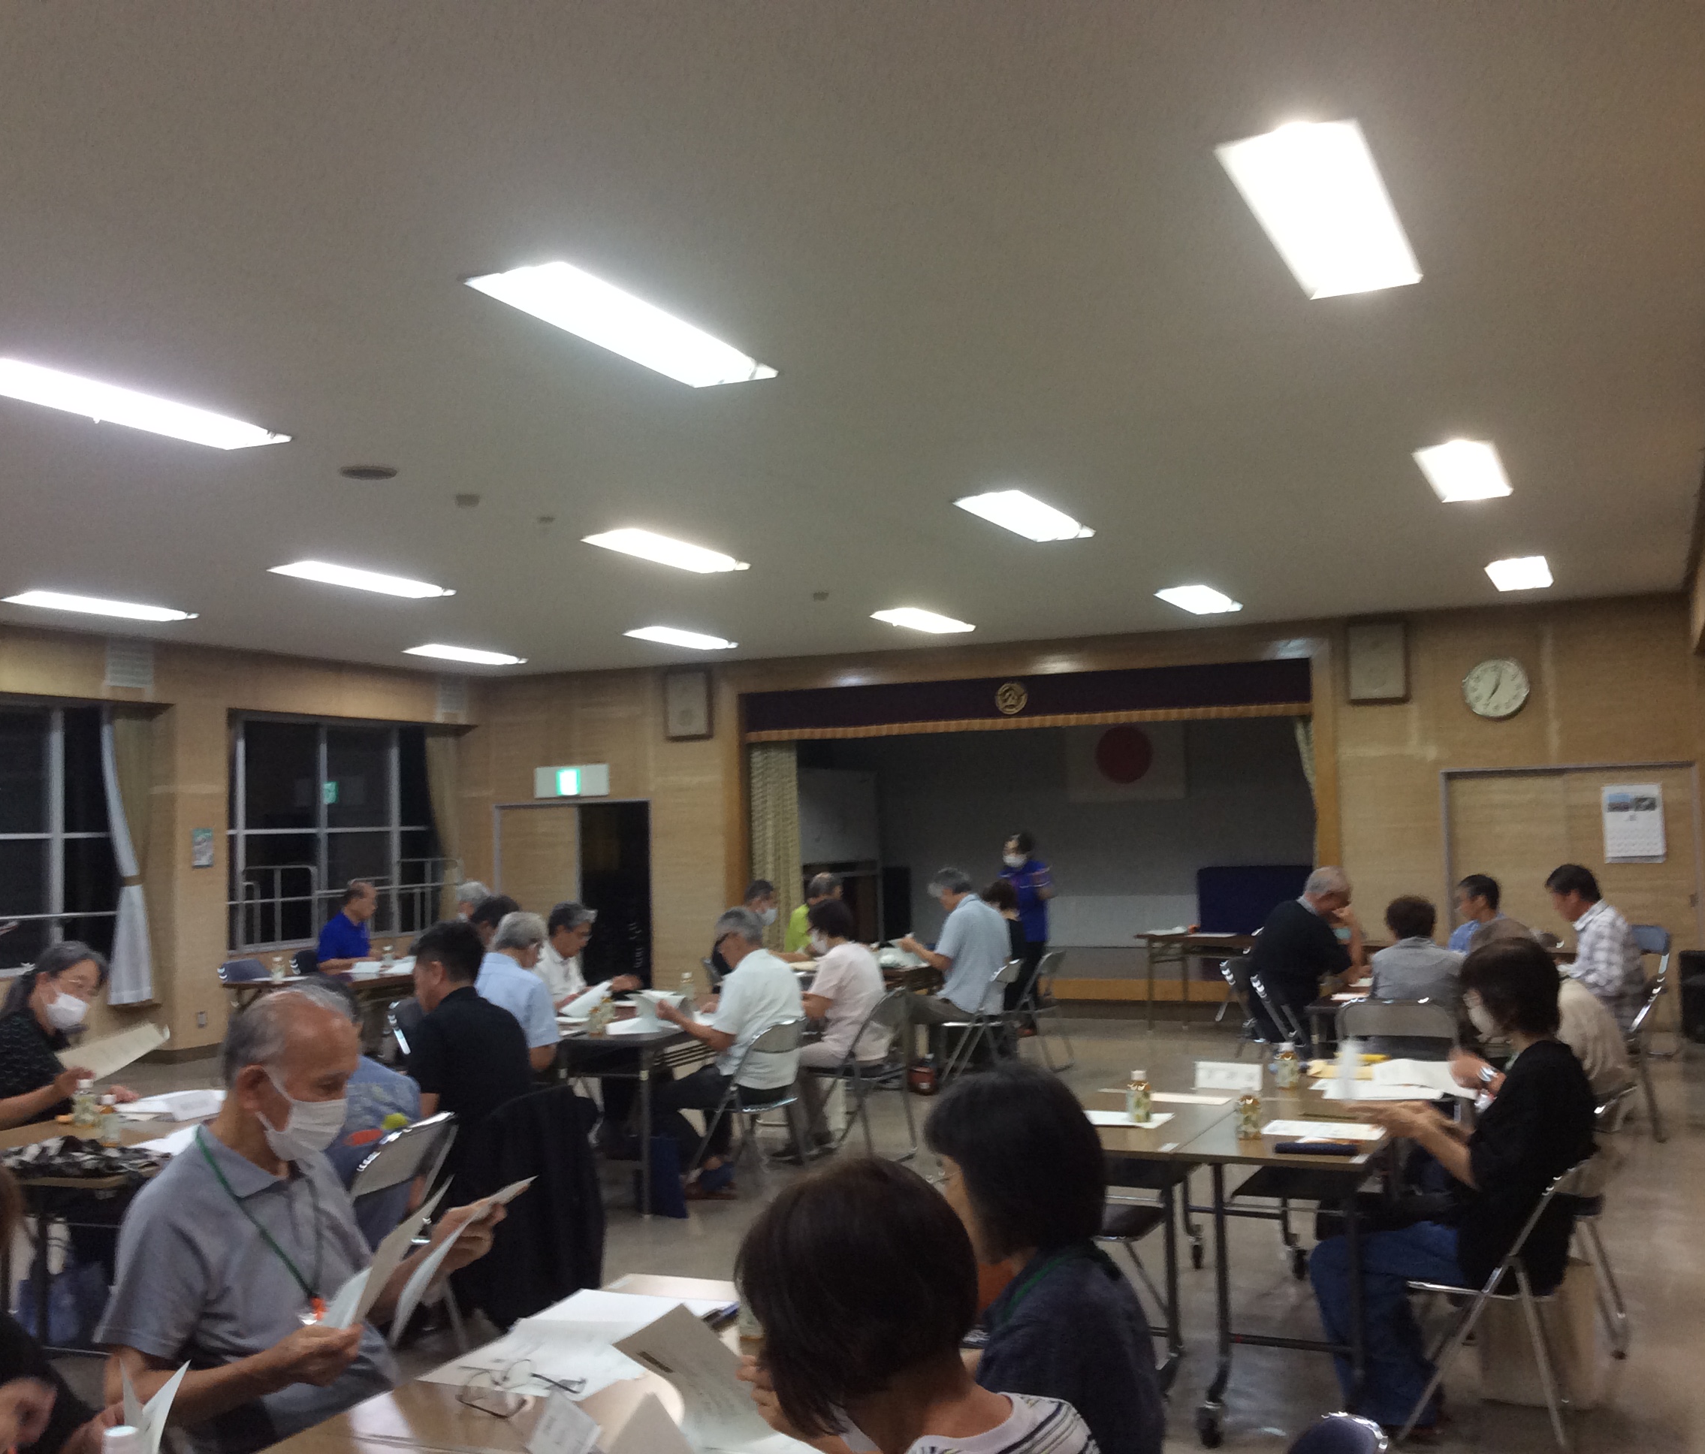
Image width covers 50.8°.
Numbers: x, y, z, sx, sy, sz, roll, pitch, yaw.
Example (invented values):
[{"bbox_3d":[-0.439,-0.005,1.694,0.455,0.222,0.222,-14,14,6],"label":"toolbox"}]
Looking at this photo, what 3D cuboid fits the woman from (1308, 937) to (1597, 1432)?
[{"bbox_3d":[1.456,1.111,4.381,0.680,1.180,0.460,-3,-4,24],"label":"woman"}]

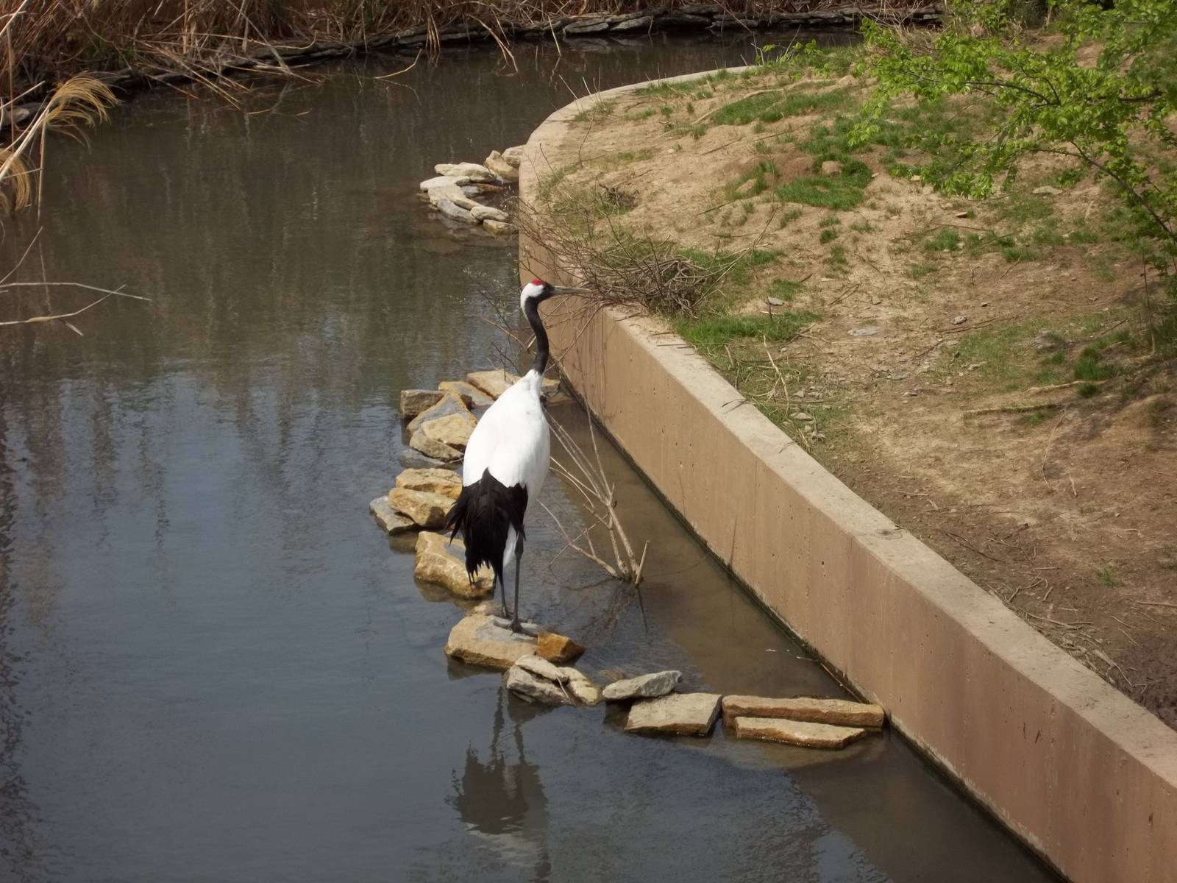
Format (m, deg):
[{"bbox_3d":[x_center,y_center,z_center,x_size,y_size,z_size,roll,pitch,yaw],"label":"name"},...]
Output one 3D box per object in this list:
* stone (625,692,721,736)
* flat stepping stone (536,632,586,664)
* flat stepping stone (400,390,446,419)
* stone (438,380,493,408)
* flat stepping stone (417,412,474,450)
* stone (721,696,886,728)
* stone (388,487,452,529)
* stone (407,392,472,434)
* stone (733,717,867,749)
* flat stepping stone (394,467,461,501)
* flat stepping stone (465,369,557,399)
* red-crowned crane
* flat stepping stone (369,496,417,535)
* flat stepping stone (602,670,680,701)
[{"bbox_3d":[0.303,0.978,11.706,0.305,0.057,0.269,2,15,7],"label":"stone"},{"bbox_3d":[-0.107,0.804,12.744,0.160,0.085,0.150,3,17,11],"label":"flat stepping stone"},{"bbox_3d":[-0.802,-0.174,15.801,0.212,0.109,0.135,1,15,4],"label":"flat stepping stone"},{"bbox_3d":[-0.600,-0.236,16.182,0.220,0.075,0.290,-8,18,-24],"label":"stone"},{"bbox_3d":[-0.669,-0.048,15.409,0.260,0.095,0.280,1,17,3],"label":"flat stepping stone"},{"bbox_3d":[0.763,0.978,11.658,0.569,0.072,0.114,2,15,8],"label":"stone"},{"bbox_3d":[-0.725,0.291,14.061,0.269,0.109,0.166,5,16,19],"label":"stone"},{"bbox_3d":[-0.712,-0.128,15.783,0.300,0.095,0.370,1,17,5],"label":"stone"},{"bbox_3d":[0.740,1.036,11.545,0.445,0.052,0.129,4,16,13],"label":"stone"},{"bbox_3d":[-0.697,0.184,14.483,0.269,0.093,0.176,3,16,10],"label":"flat stepping stone"},{"bbox_3d":[-0.379,-0.287,16.355,0.330,0.085,0.330,-8,18,-24],"label":"flat stepping stone"},{"bbox_3d":[-0.286,0.046,12.446,0.352,1.340,0.621,9,18,29],"label":"red-crowned crane"},{"bbox_3d":[-0.848,0.329,14.381,0.180,0.075,0.310,-7,18,-21],"label":"flat stepping stone"},{"bbox_3d":[0.197,0.888,11.832,0.274,0.072,0.109,-5,16,-17],"label":"flat stepping stone"}]

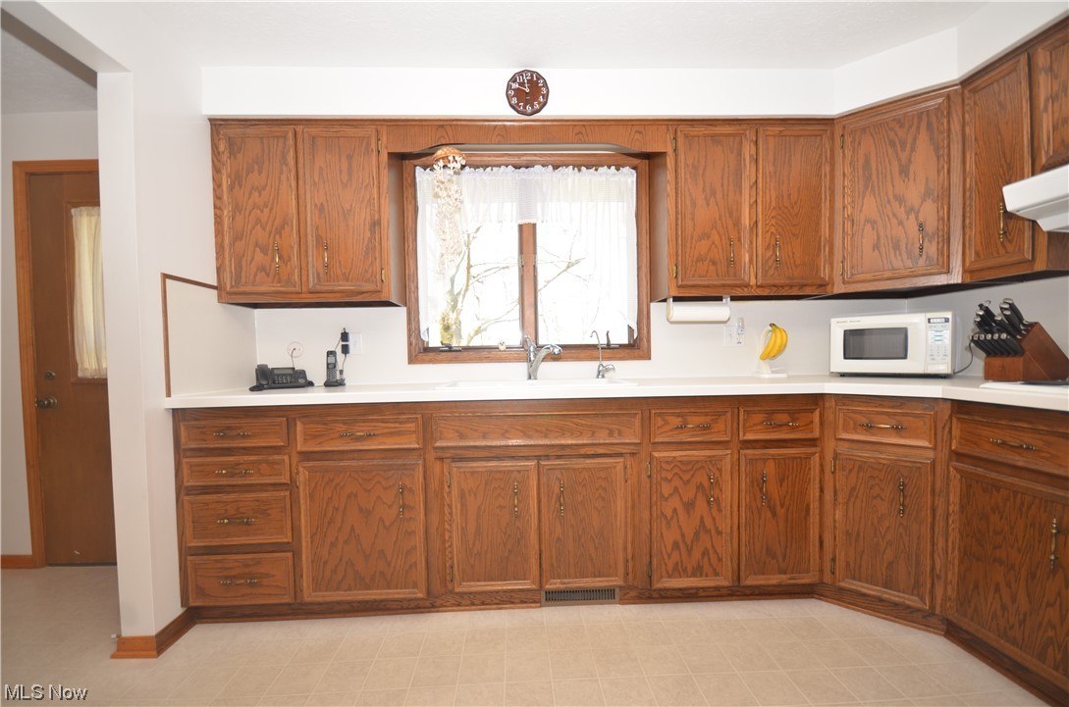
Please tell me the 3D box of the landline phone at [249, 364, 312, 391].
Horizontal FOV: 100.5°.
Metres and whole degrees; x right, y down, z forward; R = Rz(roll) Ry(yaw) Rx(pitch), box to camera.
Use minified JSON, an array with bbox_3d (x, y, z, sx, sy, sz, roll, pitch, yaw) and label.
[{"bbox_3d":[-1.200,0.109,2.120,0.245,0.112,0.185,-1,1,-14],"label":"landline phone"}]

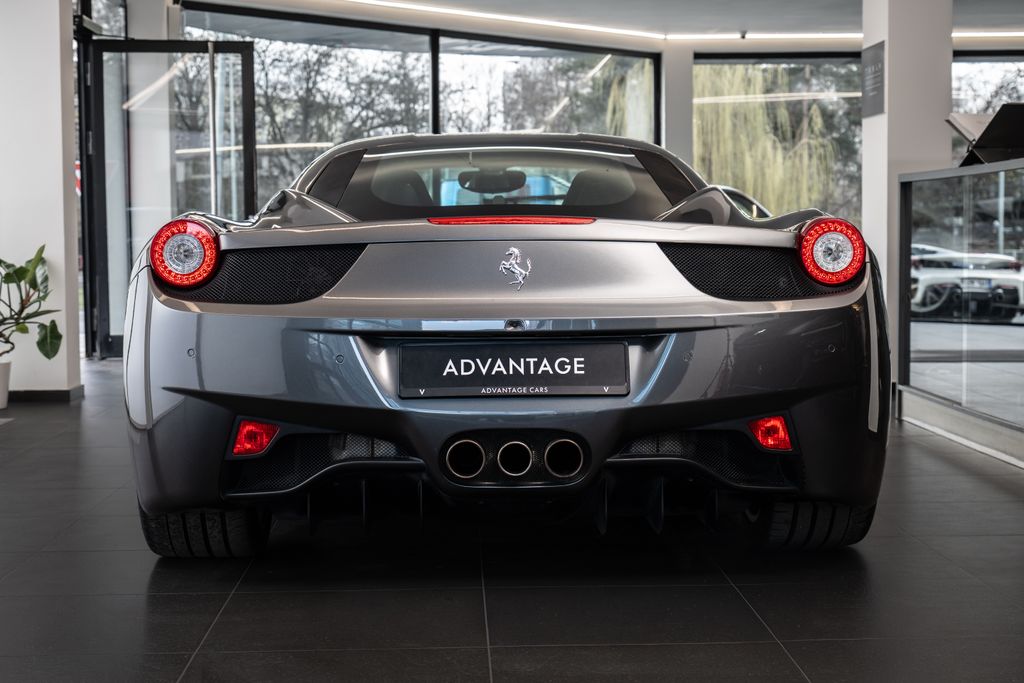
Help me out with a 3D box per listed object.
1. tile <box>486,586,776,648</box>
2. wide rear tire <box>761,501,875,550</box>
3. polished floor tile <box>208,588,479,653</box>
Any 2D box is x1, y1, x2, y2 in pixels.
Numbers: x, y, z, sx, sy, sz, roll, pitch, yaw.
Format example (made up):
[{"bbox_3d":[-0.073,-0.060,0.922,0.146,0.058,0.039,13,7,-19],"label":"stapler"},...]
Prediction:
[{"bbox_3d":[0.242,0.612,3.818,0.600,0.010,0.595,-1,4,-2],"label":"tile"},{"bbox_3d":[0.789,0.200,4.585,0.297,0.705,0.710,-1,4,-2],"label":"wide rear tire"},{"bbox_3d":[-0.358,0.620,3.798,0.600,0.010,0.595,-1,4,-2],"label":"polished floor tile"}]

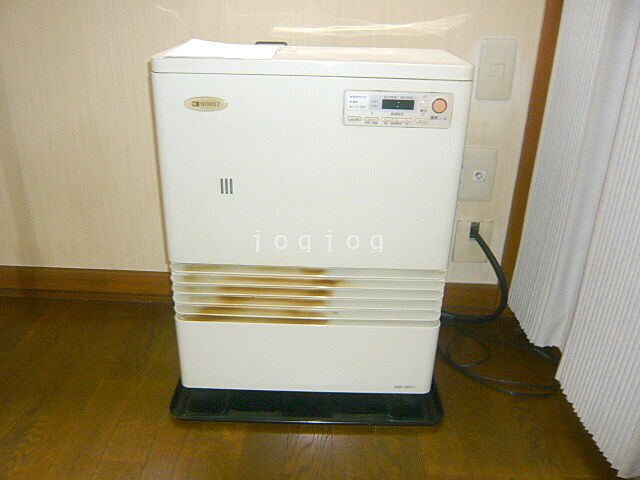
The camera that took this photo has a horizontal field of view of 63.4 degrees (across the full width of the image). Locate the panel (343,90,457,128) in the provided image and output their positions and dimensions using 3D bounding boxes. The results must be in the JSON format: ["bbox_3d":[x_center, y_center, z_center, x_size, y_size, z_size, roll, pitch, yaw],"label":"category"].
[{"bbox_3d":[0.115,-0.191,0.762,0.160,0.051,0.008,1,23,0],"label":"panel"}]

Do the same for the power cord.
[{"bbox_3d":[0.383,0.130,1.082,0.265,0.250,0.300,2,23,2],"label":"power cord"}]

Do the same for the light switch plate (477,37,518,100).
[{"bbox_3d":[0.362,-0.346,1.053,0.070,0.120,0.009,2,23,2],"label":"light switch plate"}]

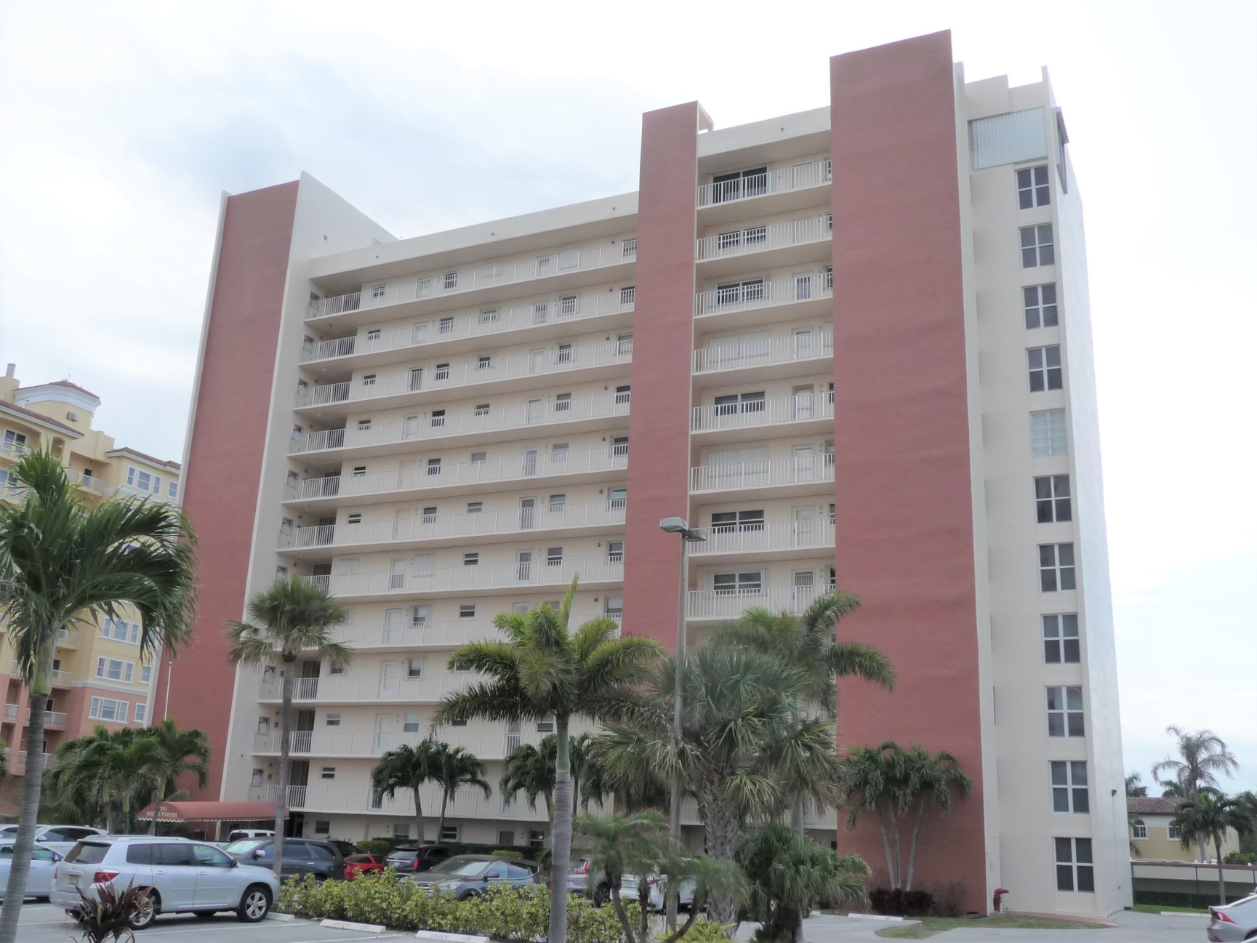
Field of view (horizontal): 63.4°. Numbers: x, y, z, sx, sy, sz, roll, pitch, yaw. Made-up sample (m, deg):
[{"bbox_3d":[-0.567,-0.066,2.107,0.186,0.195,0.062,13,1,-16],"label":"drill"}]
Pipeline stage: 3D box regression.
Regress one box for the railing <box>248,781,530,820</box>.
[{"bbox_3d":[-11.226,16.574,51.039,19.364,1.391,1.751,-4,-17,22],"label":"railing"}]

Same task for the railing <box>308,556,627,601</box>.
[{"bbox_3d":[-8.994,5.697,52.175,19.691,1.180,1.700,-4,-15,23],"label":"railing"}]

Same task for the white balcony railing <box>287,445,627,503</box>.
[{"bbox_3d":[-8.926,0.417,52.729,21.300,1.300,1.600,-6,-18,25],"label":"white balcony railing"}]

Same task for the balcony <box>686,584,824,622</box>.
[{"bbox_3d":[5.666,5.476,41.654,6.450,1.300,1.500,-6,-18,25],"label":"balcony"}]

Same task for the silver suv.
[{"bbox_3d":[-9.850,8.860,22.250,1.880,1.730,4.600,-8,-19,32],"label":"silver suv"}]

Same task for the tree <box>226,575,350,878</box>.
[{"bbox_3d":[-9.602,7.357,28.630,3.384,9.097,3.315,7,-17,-17],"label":"tree"}]

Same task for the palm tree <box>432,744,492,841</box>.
[{"bbox_3d":[-7.582,14.472,44.929,2.400,4.700,2.400,2,-14,1],"label":"palm tree"}]

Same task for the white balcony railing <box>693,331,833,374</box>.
[{"bbox_3d":[5.761,-5.165,43.703,6.400,1.100,0.100,-6,-18,25],"label":"white balcony railing"}]

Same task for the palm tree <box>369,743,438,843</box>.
[{"bbox_3d":[-10.438,15.544,47.036,3.094,6.019,3.030,5,-16,-11],"label":"palm tree"}]

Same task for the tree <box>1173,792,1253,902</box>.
[{"bbox_3d":[27.343,17.620,47.625,3.569,5.050,3.495,-6,-18,28],"label":"tree"}]

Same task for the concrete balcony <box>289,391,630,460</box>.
[{"bbox_3d":[-8.750,-2.015,51.884,19.992,1.120,1.650,-5,-18,22],"label":"concrete balcony"}]

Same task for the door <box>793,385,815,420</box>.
[{"bbox_3d":[7.331,-2.566,42.614,0.970,2.080,0.100,-5,-18,24],"label":"door"}]

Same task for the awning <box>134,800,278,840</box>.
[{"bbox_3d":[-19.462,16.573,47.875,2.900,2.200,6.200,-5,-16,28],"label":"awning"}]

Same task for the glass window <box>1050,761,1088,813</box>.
[{"bbox_3d":[16.050,11.481,36.956,1.260,1.850,0.120,-6,-18,25],"label":"glass window"}]

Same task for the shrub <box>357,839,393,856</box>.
[{"bbox_3d":[-11.651,17.525,46.545,1.660,1.277,1.463,6,-16,-12],"label":"shrub"}]

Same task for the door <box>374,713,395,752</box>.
[{"bbox_3d":[-12.693,13.876,53.320,1.133,2.163,0.124,-4,-17,22],"label":"door"}]

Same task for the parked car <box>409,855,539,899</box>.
[{"bbox_3d":[-4.606,12.701,31.273,1.880,1.680,4.690,-6,-18,25],"label":"parked car"}]

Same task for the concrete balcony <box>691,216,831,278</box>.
[{"bbox_3d":[6.148,-9.674,44.178,6.032,1.110,1.700,-5,-18,22],"label":"concrete balcony"}]

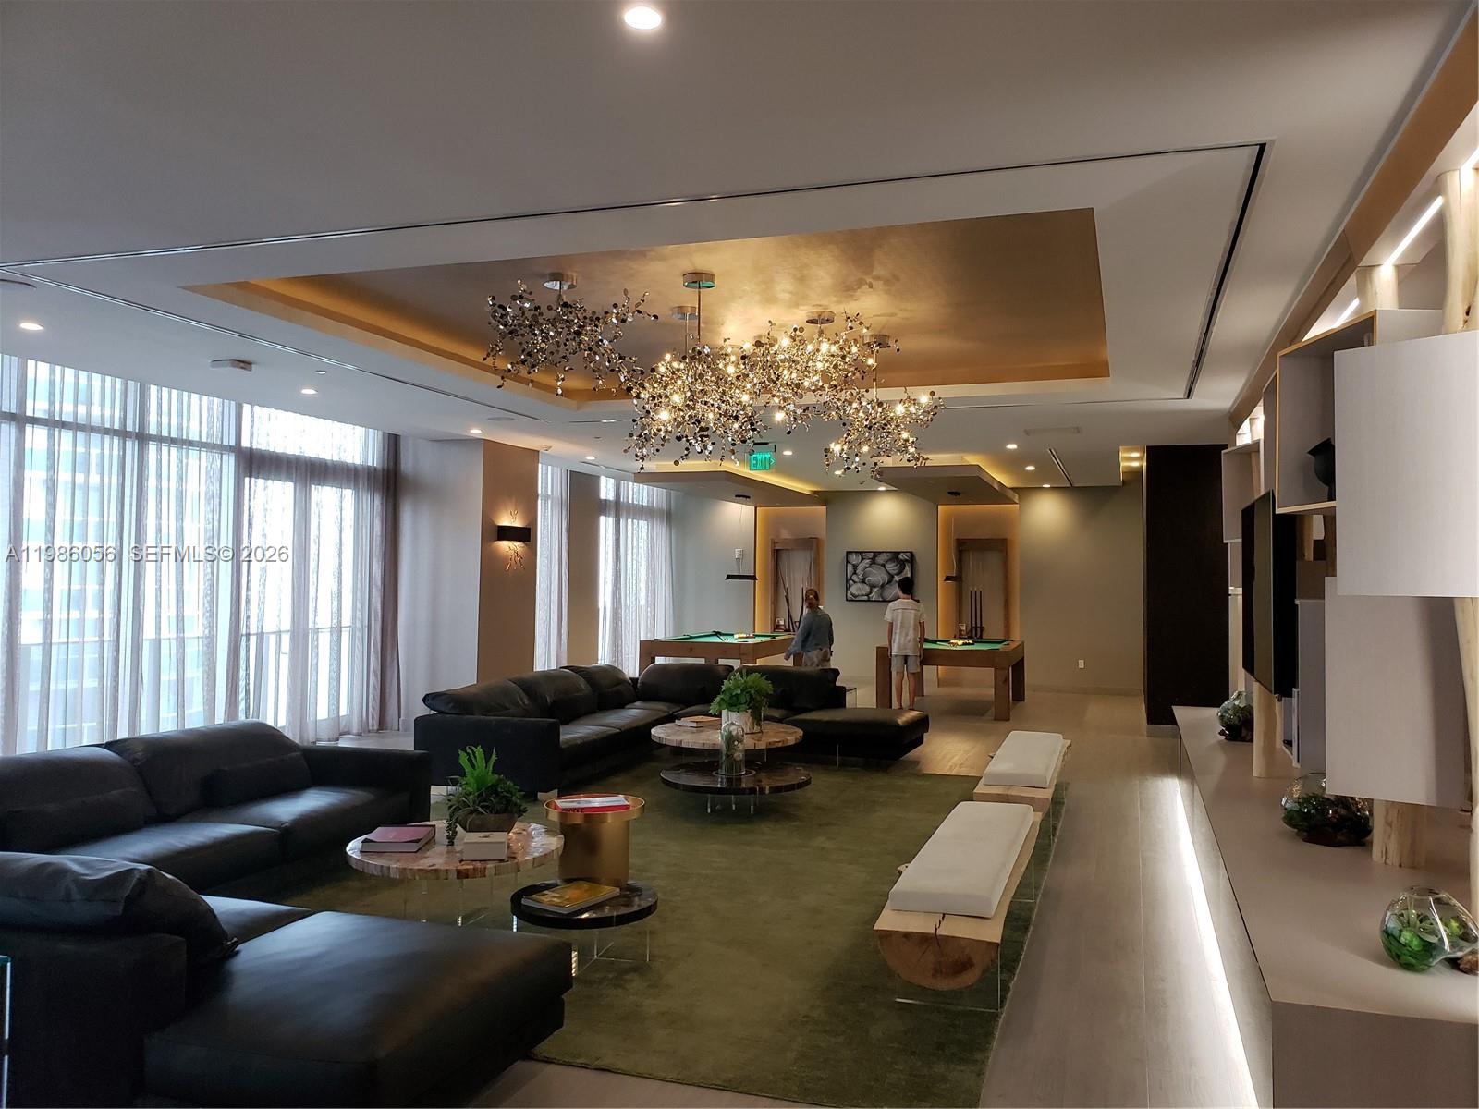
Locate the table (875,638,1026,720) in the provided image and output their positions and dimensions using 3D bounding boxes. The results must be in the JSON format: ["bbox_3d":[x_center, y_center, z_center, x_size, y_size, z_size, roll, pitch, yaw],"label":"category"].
[{"bbox_3d":[2.790,1.571,14.360,1.559,0.820,2.531,0,-1,18],"label":"table"}]

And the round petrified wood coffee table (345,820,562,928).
[{"bbox_3d":[-1.305,1.501,5.029,0.960,0.390,0.960,1,-1,0],"label":"round petrified wood coffee table"}]

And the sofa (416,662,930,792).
[{"bbox_3d":[-0.316,1.403,9.264,3.260,0.800,3.400,0,-1,19],"label":"sofa"}]

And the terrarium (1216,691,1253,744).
[{"bbox_3d":[3.543,1.141,7.843,0.310,0.320,0.310,0,-1,19],"label":"terrarium"}]

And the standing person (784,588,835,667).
[{"bbox_3d":[0.916,1.189,14.137,0.547,1.546,0.364,1,-1,-18],"label":"standing person"}]

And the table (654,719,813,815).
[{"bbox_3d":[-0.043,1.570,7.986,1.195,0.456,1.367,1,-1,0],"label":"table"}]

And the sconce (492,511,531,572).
[{"bbox_3d":[-2.375,-0.141,11.678,0.121,0.638,0.648,0,-1,19],"label":"sconce"}]

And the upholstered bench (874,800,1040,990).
[{"bbox_3d":[1.033,1.510,4.972,0.500,0.430,2.300,0,-1,19],"label":"upholstered bench"}]

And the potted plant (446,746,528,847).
[{"bbox_3d":[-1.163,1.099,5.096,0.380,0.430,0.370,0,-1,19],"label":"potted plant"}]

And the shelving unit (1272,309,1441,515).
[{"bbox_3d":[2.572,-0.551,4.600,0.314,0.725,0.815,1,-1,2],"label":"shelving unit"}]

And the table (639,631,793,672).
[{"bbox_3d":[-0.167,1.540,15.304,1.530,0.800,2.300,0,-1,19],"label":"table"}]

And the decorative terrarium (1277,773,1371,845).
[{"bbox_3d":[2.703,1.167,5.120,0.375,0.278,0.334,0,-1,27],"label":"decorative terrarium"}]

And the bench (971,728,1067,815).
[{"bbox_3d":[1.956,1.581,7.646,0.500,0.430,2.450,0,-1,19],"label":"bench"}]

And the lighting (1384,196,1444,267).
[{"bbox_3d":[2.620,-1.247,4.331,0.051,0.030,0.871,0,-1,19],"label":"lighting"}]

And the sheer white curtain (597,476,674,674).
[{"bbox_3d":[-1.508,0.437,16.843,0.160,3.040,2.900,0,-1,19],"label":"sheer white curtain"}]

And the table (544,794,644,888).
[{"bbox_3d":[-0.719,1.486,5.515,0.491,0.496,0.491,1,-1,0],"label":"table"}]

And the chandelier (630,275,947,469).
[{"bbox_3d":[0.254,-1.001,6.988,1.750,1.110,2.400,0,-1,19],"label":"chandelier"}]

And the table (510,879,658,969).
[{"bbox_3d":[-0.653,1.585,4.689,0.613,0.263,0.613,1,-1,0],"label":"table"}]

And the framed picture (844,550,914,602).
[{"bbox_3d":[2.193,0.345,17.334,1.073,0.787,0.051,0,-1,19],"label":"framed picture"}]

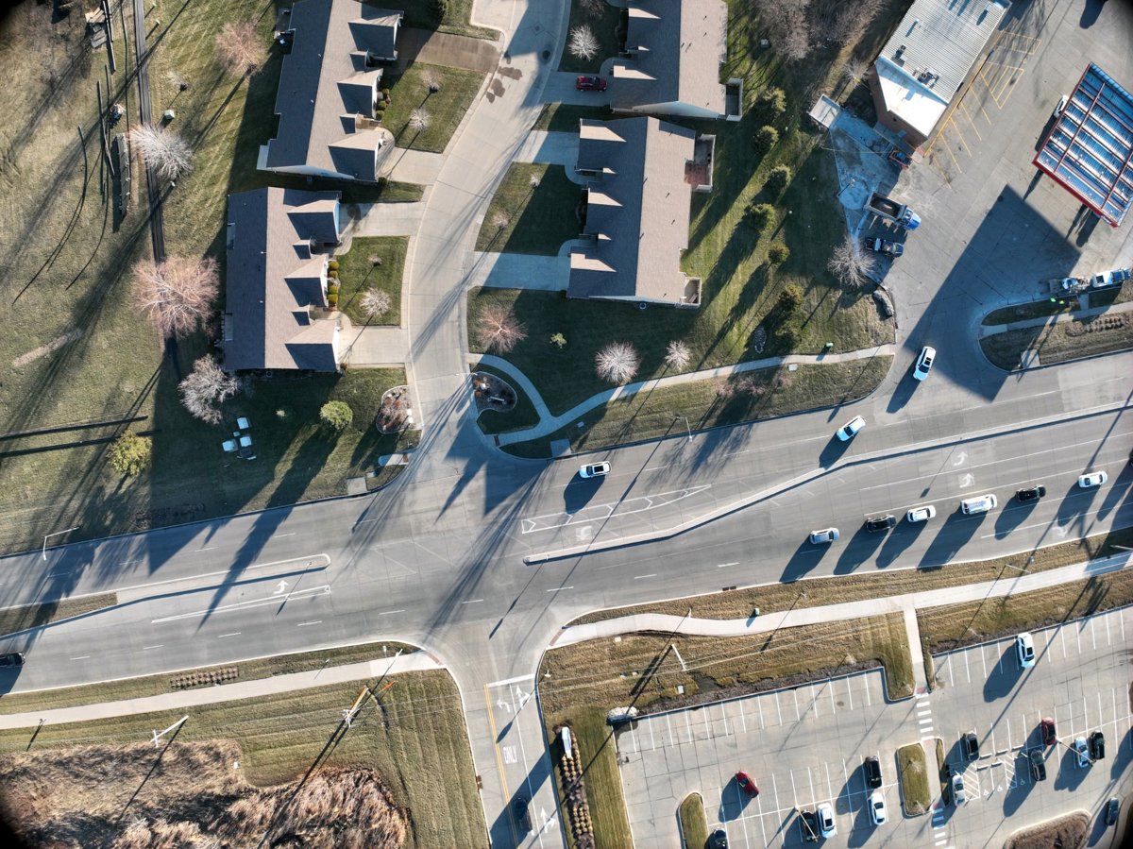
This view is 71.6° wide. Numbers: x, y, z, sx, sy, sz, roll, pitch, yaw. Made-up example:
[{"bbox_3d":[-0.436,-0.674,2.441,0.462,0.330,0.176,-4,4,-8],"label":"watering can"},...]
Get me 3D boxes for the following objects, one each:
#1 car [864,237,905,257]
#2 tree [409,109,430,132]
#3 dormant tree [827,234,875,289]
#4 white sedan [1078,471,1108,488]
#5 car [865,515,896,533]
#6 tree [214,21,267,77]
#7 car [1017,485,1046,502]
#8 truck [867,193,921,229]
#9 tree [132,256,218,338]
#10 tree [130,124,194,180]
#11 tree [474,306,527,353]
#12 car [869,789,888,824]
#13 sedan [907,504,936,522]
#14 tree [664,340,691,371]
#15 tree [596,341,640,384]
[{"bbox_3d":[48.144,-26.770,119.064,5.500,1.900,2.000,13,90,0],"label":"car"},{"bbox_3d":[-20.968,-43.075,111.431,2.800,4.500,2.800,0,90,0],"label":"tree"},{"bbox_3d":[39.786,-22.716,110.486,6.200,7.000,6.200,0,90,0],"label":"dormant tree"},{"bbox_3d":[76.116,7.919,113.553,4.500,1.450,1.800,-12,90,0],"label":"white sedan"},{"bbox_3d":[45.345,14.320,113.425,4.600,1.600,1.850,-11,90,0],"label":"car"},{"bbox_3d":[-44.790,-51.890,109.250,6.900,8.500,6.900,0,90,0],"label":"tree"},{"bbox_3d":[66.650,9.960,112.660,4.700,1.680,1.880,-13,90,0],"label":"car"},{"bbox_3d":[49.200,-31.970,118.539,8.400,3.000,2.500,22,90,0],"label":"truck"},{"bbox_3d":[-55.857,-18.184,113.552,11.500,11.000,11.600,0,90,-1],"label":"tree"},{"bbox_3d":[-56.079,-37.737,109.358,6.800,8.500,6.800,0,90,0],"label":"tree"},{"bbox_3d":[-9.190,-13.490,110.000,6.600,7.000,7.100,0,90,0],"label":"tree"},{"bbox_3d":[45.132,55.526,113.746,1.800,1.450,4.600,-8,90,0],"label":"car"},{"bbox_3d":[51.050,12.880,112.770,4.650,1.470,1.830,-13,90,0],"label":"sedan"},{"bbox_3d":[16.436,-10.283,117.029,4.000,5.300,4.200,0,90,-1],"label":"tree"},{"bbox_3d":[7.160,-8.670,110.250,6.100,6.500,6.200,0,90,0],"label":"tree"}]

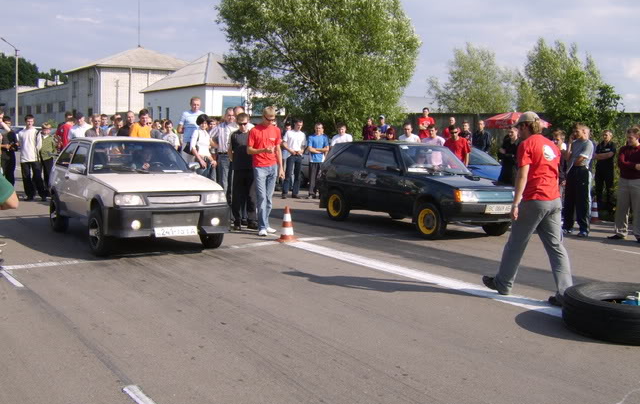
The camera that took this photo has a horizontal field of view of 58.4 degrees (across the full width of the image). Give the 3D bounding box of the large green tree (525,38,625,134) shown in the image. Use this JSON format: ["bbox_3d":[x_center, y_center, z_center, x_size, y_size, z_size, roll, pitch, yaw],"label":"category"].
[{"bbox_3d":[11.289,-4.258,26.324,4.500,6.350,4.300,1,6,0],"label":"large green tree"}]

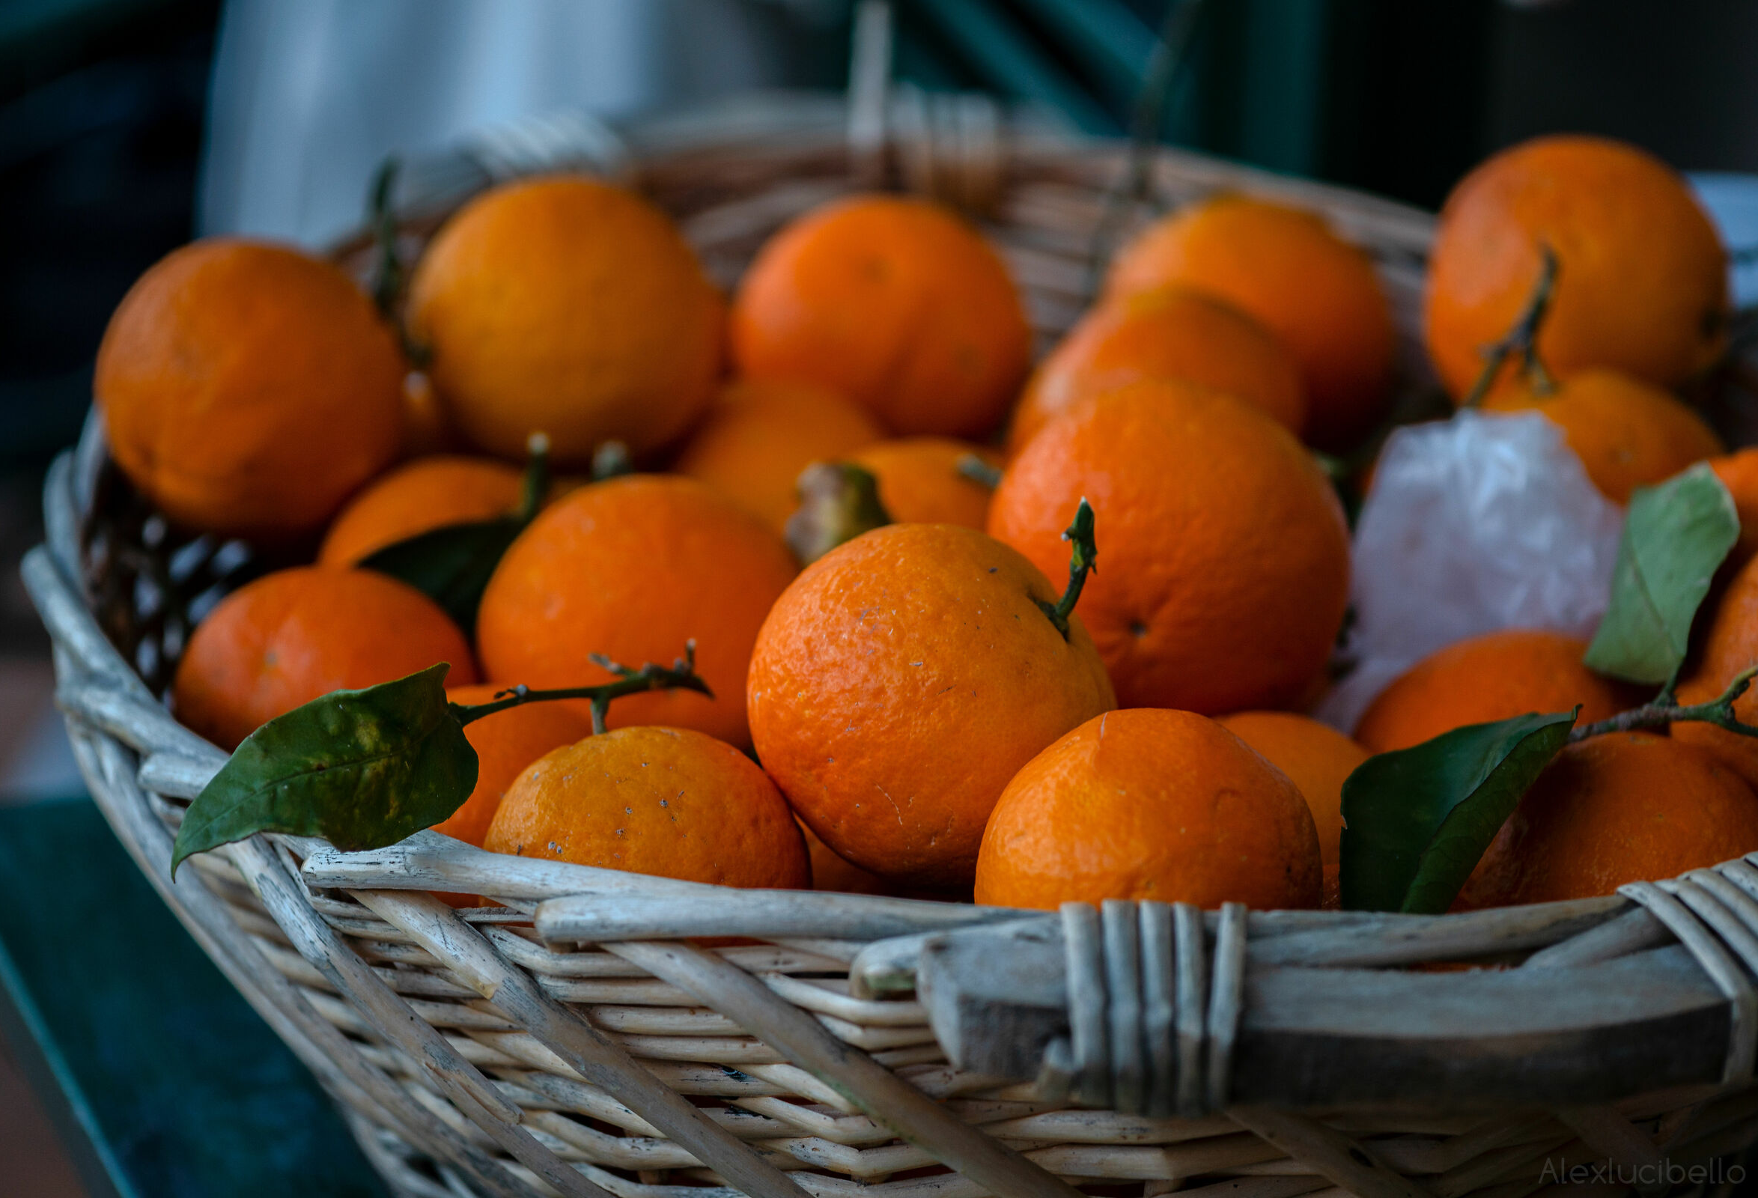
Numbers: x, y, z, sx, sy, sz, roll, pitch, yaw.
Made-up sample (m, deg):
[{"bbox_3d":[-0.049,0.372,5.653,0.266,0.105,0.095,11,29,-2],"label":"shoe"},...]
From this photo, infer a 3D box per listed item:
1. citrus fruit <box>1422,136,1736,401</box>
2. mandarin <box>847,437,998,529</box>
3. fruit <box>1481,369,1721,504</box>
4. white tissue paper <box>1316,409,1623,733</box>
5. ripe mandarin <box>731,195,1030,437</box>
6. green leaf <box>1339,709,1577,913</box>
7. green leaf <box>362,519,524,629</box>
[{"bbox_3d":[0.167,-0.078,1.075,0.072,0.067,0.072,0,22,0],"label":"citrus fruit"},{"bbox_3d":[0.010,-0.008,1.030,0.065,0.059,0.065,0,22,0],"label":"mandarin"},{"bbox_3d":[0.163,-0.023,1.030,0.065,0.059,0.065,0,22,0],"label":"fruit"},{"bbox_3d":[0.133,-0.006,1.000,0.067,0.067,0.060,0,25,0],"label":"white tissue paper"},{"bbox_3d":[0.001,-0.068,1.110,0.074,0.063,0.073,0,25,0],"label":"ripe mandarin"},{"bbox_3d":[0.108,0.041,0.872,0.031,0.062,0.018,42,1,28],"label":"green leaf"},{"bbox_3d":[-0.097,-0.004,1.000,0.052,0.012,0.034,-25,56,-15],"label":"green leaf"}]

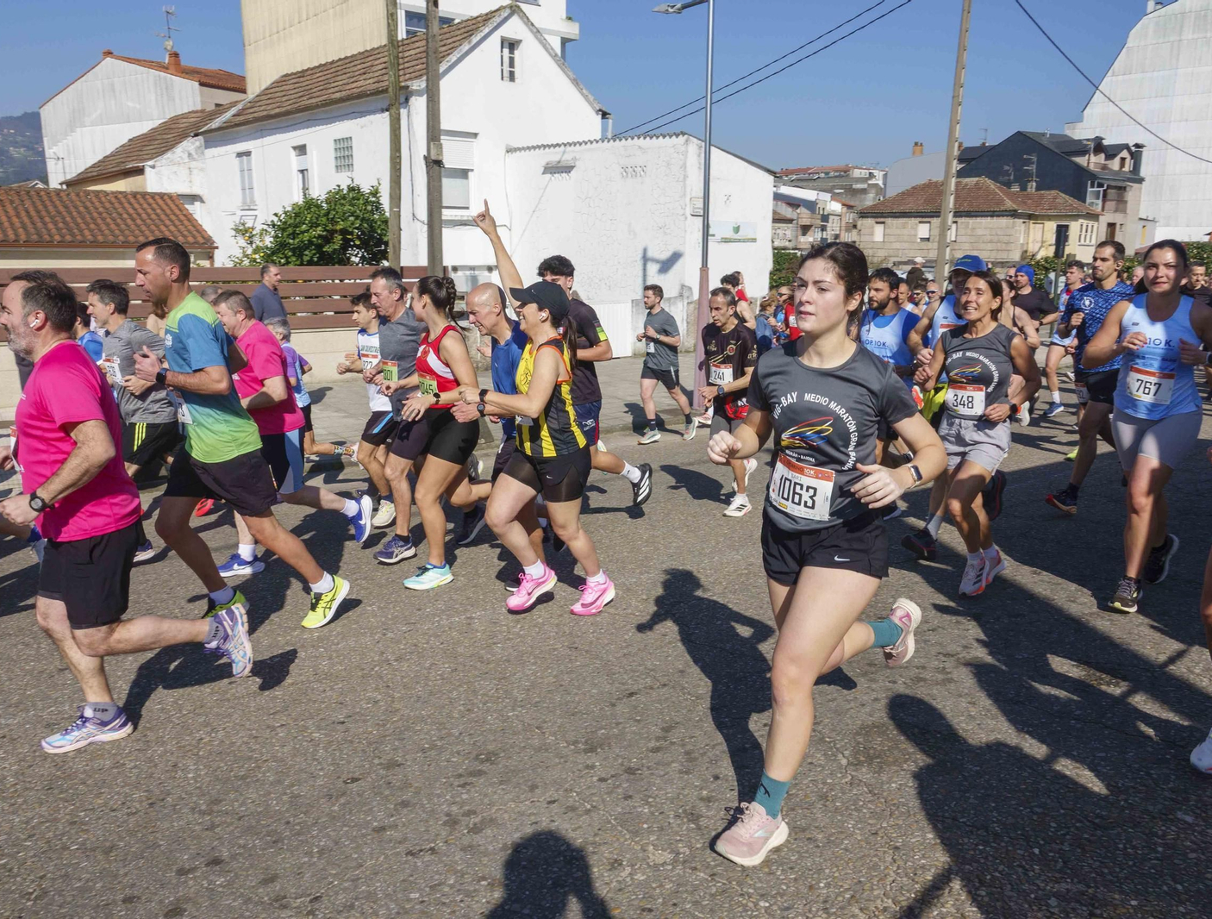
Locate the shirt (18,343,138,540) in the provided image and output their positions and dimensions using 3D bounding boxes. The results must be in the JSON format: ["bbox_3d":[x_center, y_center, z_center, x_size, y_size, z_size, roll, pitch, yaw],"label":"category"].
[{"bbox_3d":[-1.657,-0.061,2.888,0.350,0.630,0.480,-11,17,-28],"label":"shirt"}]

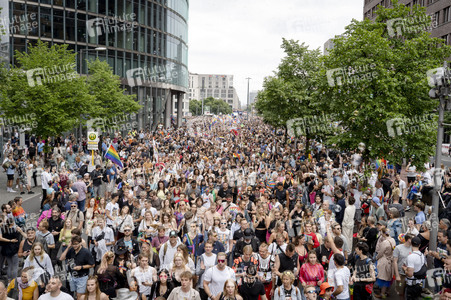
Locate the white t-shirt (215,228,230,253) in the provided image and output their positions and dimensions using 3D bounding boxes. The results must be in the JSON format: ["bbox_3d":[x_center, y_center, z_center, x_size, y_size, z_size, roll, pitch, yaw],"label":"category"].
[{"bbox_3d":[-0.055,2.004,9.594,0.410,0.600,0.250,1,5,0],"label":"white t-shirt"}]

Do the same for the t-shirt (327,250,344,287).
[{"bbox_3d":[2.154,2.299,8.500,0.430,0.680,0.290,3,6,15],"label":"t-shirt"}]

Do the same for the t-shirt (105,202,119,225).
[{"bbox_3d":[-3.173,1.802,12.300,0.440,0.650,0.270,-3,7,-35],"label":"t-shirt"}]

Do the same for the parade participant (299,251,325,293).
[{"bbox_3d":[1.498,2.591,7.696,0.470,1.680,0.360,2,5,7],"label":"parade participant"}]

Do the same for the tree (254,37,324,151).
[{"bbox_3d":[4.645,-2.471,27.500,4.800,8.500,4.800,1,5,0],"label":"tree"}]

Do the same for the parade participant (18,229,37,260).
[{"bbox_3d":[-3.859,2.383,8.641,0.520,1.730,0.380,-3,6,-38],"label":"parade participant"}]

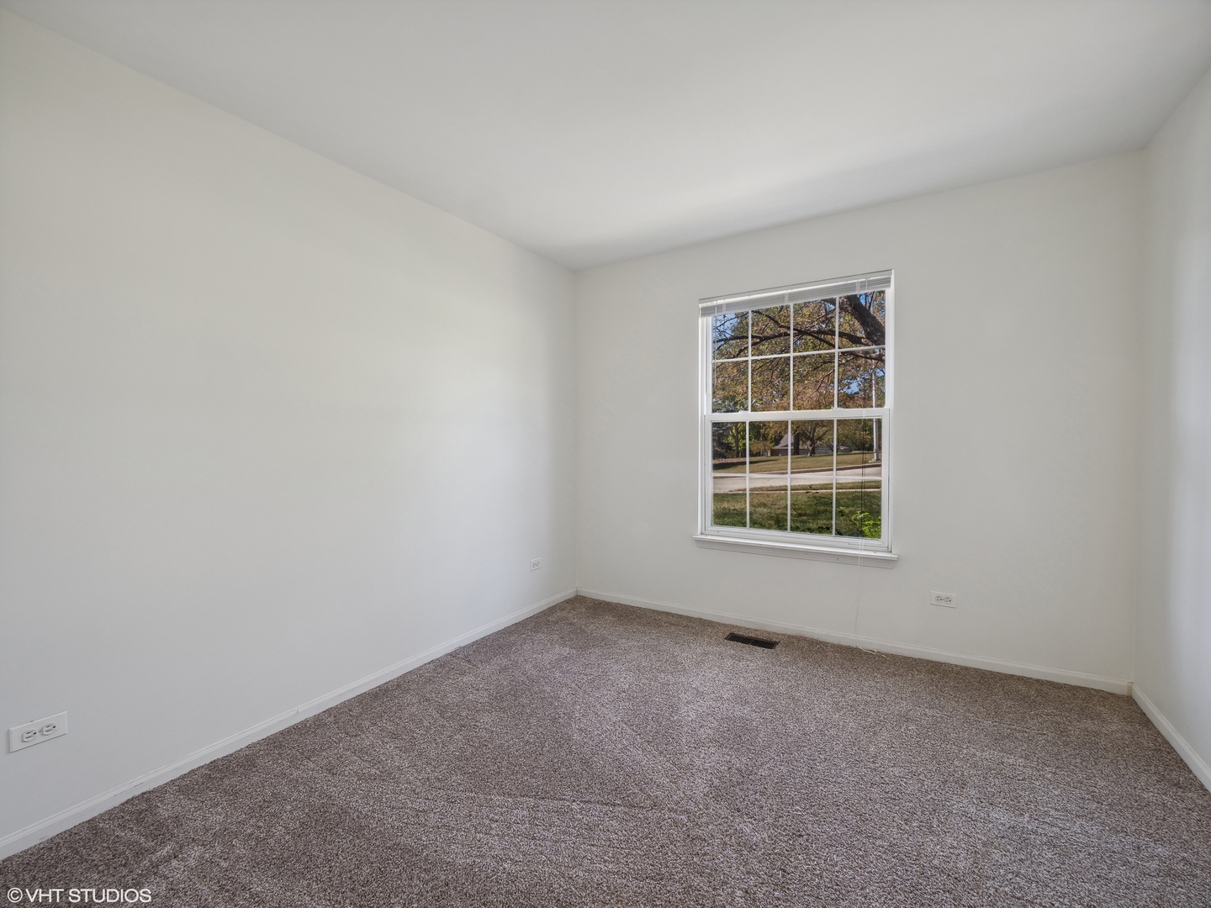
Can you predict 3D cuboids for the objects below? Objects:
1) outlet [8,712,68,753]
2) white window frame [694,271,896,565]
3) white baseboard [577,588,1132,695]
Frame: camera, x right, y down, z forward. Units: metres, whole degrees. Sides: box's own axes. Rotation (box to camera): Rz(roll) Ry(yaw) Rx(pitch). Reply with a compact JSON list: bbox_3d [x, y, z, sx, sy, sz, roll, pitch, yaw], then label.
[{"bbox_3d":[-1.713,0.842,1.483,0.009,0.070,0.114,1,2,33],"label":"outlet"},{"bbox_3d":[1.100,-0.189,2.982,1.167,1.629,0.101,0,2,30],"label":"white window frame"},{"bbox_3d":[1.099,1.071,3.005,3.047,0.065,0.013,0,2,30],"label":"white baseboard"}]

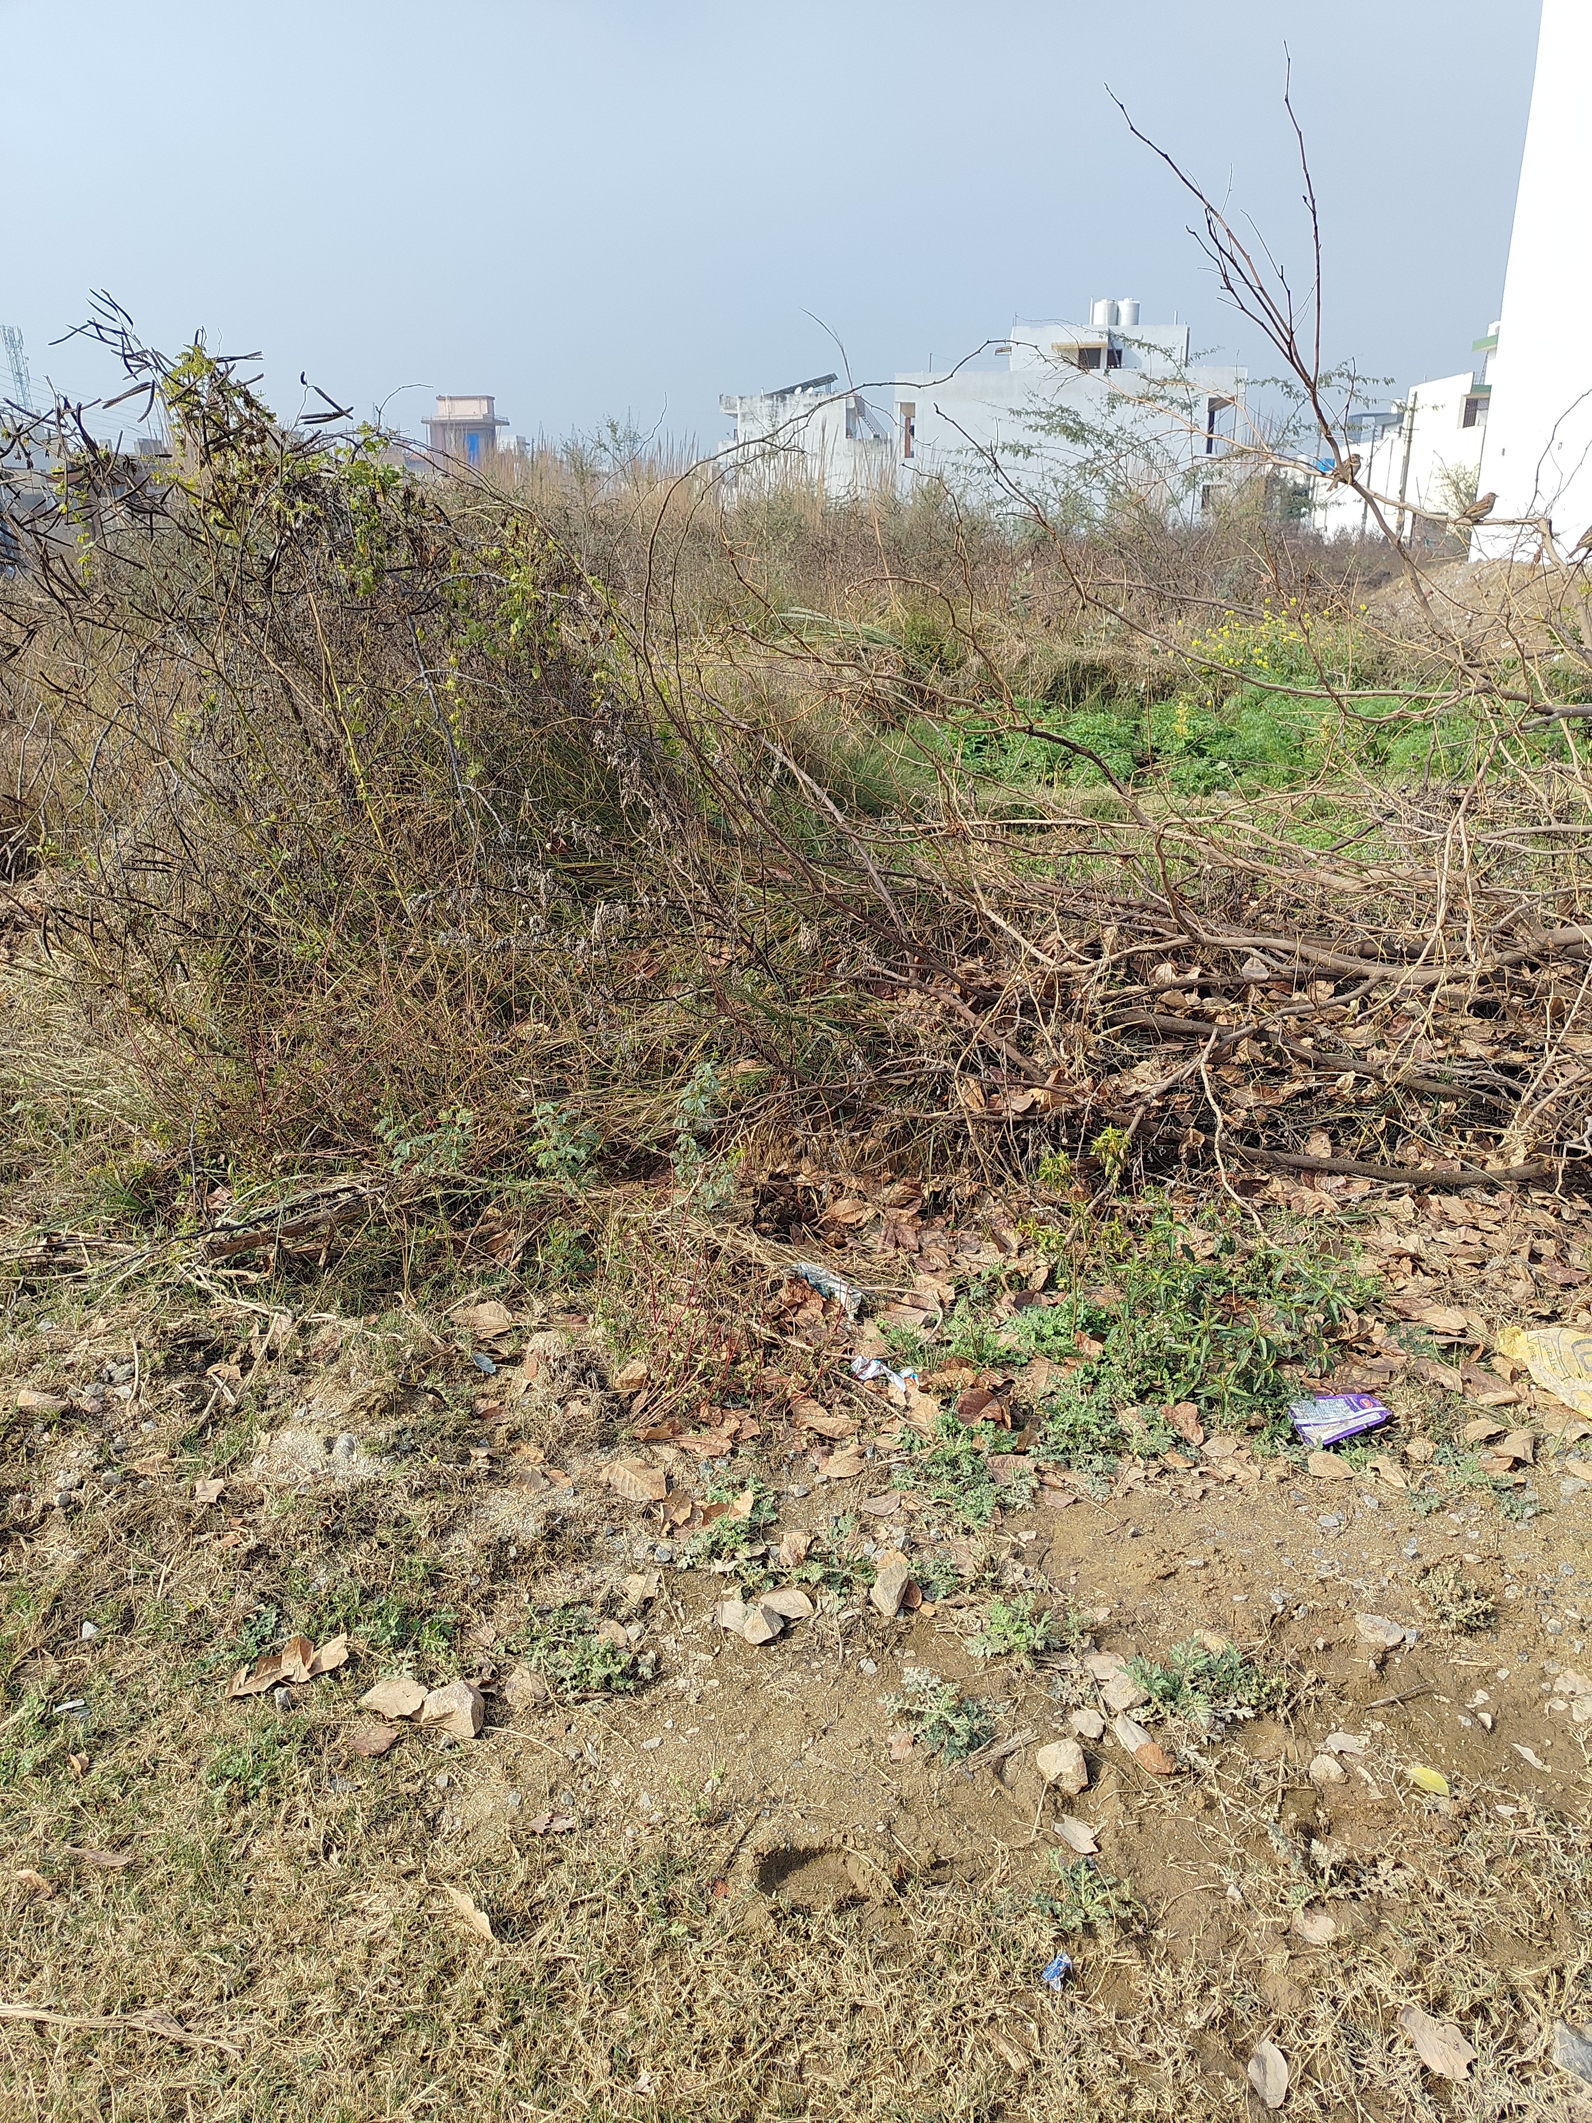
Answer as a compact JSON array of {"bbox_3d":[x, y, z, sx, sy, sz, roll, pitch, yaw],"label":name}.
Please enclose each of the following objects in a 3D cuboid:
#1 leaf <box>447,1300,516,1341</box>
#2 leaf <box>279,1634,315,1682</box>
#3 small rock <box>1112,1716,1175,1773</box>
[{"bbox_3d":[-0.637,0.524,2.986,0.140,0.039,0.106,0,18,0],"label":"leaf"},{"bbox_3d":[-0.689,0.825,2.037,0.050,0.045,0.060,-1,21,0],"label":"leaf"},{"bbox_3d":[0.443,0.870,1.879,0.052,0.035,0.100,-13,24,-29],"label":"small rock"}]

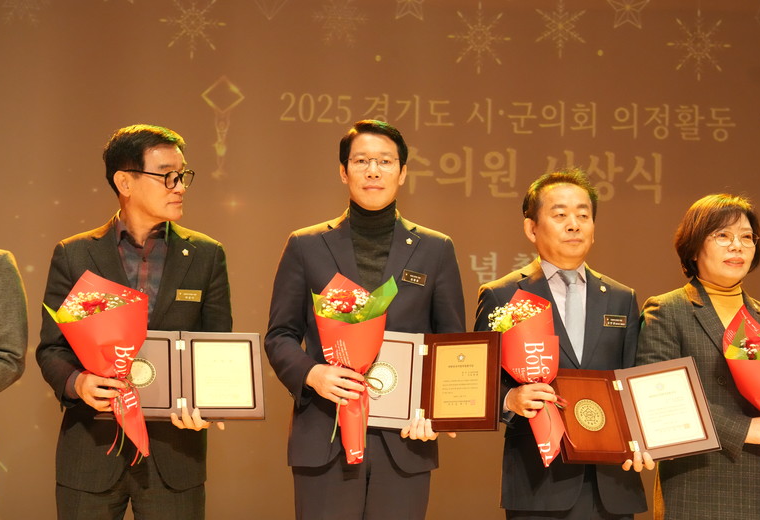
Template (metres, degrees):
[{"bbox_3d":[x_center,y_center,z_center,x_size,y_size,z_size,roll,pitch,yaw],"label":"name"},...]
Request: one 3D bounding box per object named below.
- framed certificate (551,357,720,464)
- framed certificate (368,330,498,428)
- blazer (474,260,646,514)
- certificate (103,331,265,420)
[{"bbox_3d":[0.646,0.401,3.506,0.421,0.260,0.079,-3,-28,-14],"label":"framed certificate"},{"bbox_3d":[0.110,0.322,3.579,0.412,0.260,0.093,1,-13,8],"label":"framed certificate"},{"bbox_3d":[0.495,0.342,3.700,0.500,0.710,0.340,2,-3,-9],"label":"blazer"},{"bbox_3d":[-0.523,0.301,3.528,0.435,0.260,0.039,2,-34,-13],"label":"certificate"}]

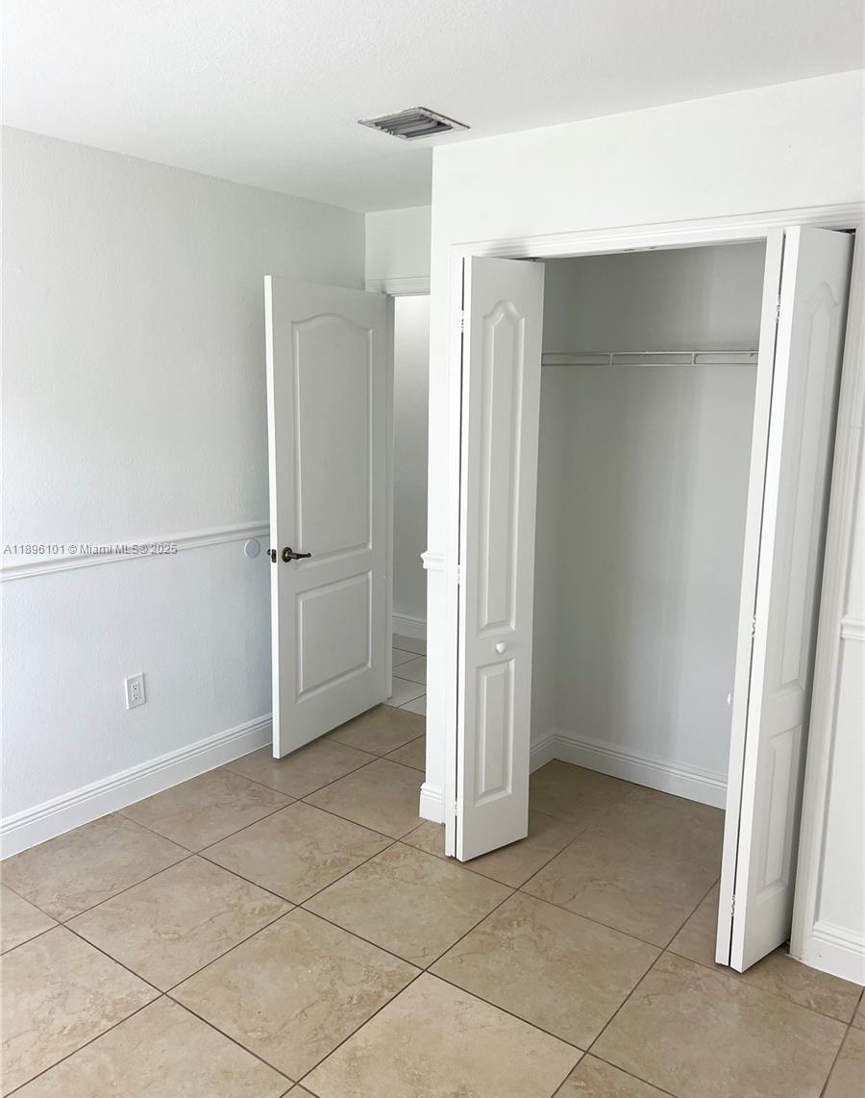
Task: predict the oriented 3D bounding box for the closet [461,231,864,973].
[{"bbox_3d":[0.759,0.079,2.950,1.240,2.042,0.955,8,13,36],"label":"closet"}]

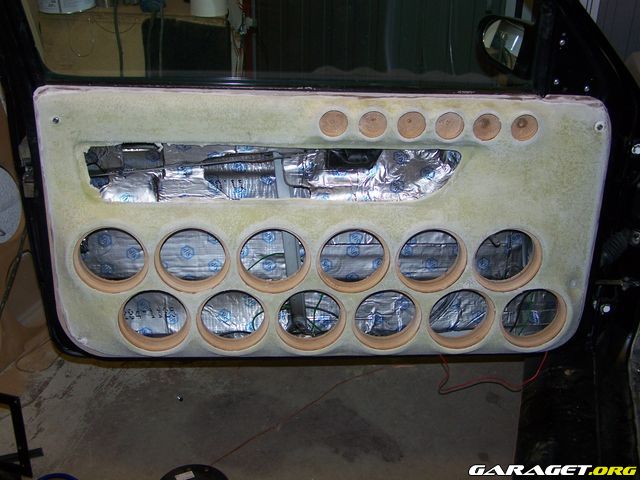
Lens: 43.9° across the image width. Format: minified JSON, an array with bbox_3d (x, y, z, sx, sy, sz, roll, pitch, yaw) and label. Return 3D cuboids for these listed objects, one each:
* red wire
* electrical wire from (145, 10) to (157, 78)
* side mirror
[{"bbox_3d":[0.456,0.350,2.100,0.290,0.130,0.100,-1,27,-4],"label":"red wire"},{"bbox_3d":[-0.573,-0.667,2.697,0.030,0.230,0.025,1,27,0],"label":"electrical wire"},{"bbox_3d":[0.427,-0.429,1.772,0.100,0.125,0.175,-8,28,-18],"label":"side mirror"}]

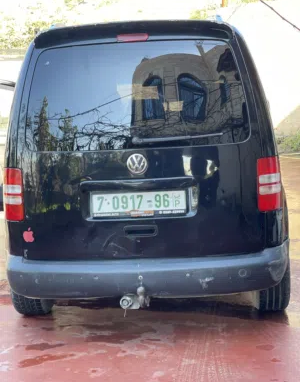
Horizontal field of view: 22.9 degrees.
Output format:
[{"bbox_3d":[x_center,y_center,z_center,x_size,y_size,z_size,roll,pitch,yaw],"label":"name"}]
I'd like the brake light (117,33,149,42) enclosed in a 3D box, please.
[{"bbox_3d":[-0.095,-0.836,4.022,0.180,0.048,0.045,-2,8,4],"label":"brake light"}]

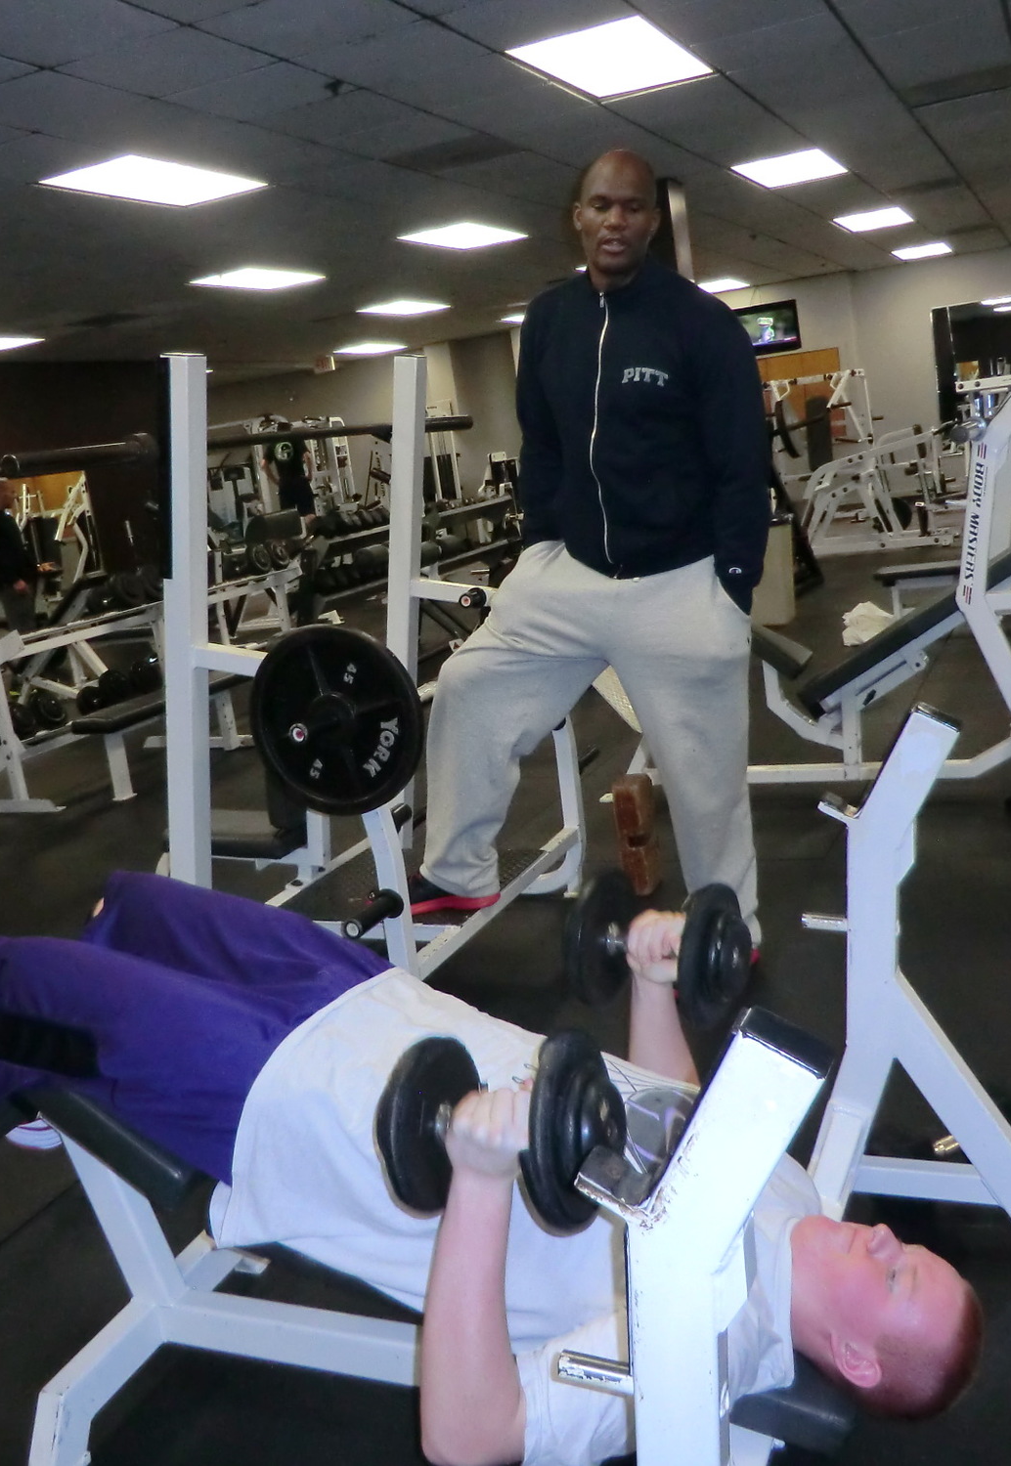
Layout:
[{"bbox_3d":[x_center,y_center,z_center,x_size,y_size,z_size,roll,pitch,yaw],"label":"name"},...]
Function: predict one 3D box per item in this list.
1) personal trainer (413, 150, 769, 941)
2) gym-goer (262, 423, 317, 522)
[{"bbox_3d":[0.162,-0.285,3.183,0.850,1.900,0.520,0,12,20],"label":"personal trainer"},{"bbox_3d":[-2.337,-2.638,15.478,0.600,1.770,0.360,-9,12,-3],"label":"gym-goer"}]

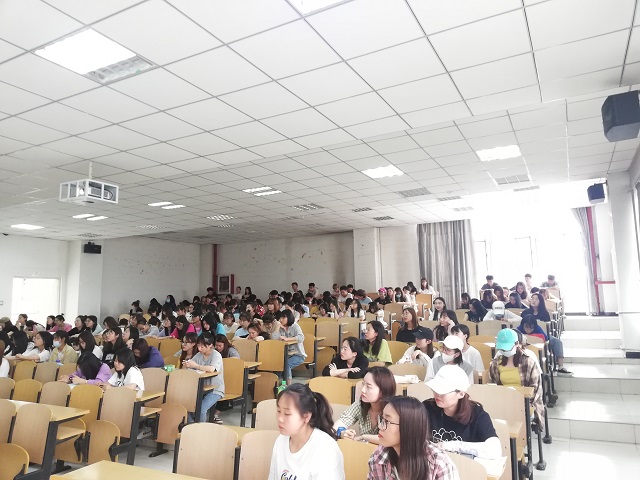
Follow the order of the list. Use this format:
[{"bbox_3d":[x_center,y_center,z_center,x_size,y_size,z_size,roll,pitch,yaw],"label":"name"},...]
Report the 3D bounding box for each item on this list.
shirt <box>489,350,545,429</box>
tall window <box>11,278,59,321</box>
[{"bbox_3d":[1.761,1.329,4.305,0.500,0.660,0.380,-6,-8,27],"label":"shirt"},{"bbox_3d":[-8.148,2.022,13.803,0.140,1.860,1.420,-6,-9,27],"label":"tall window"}]

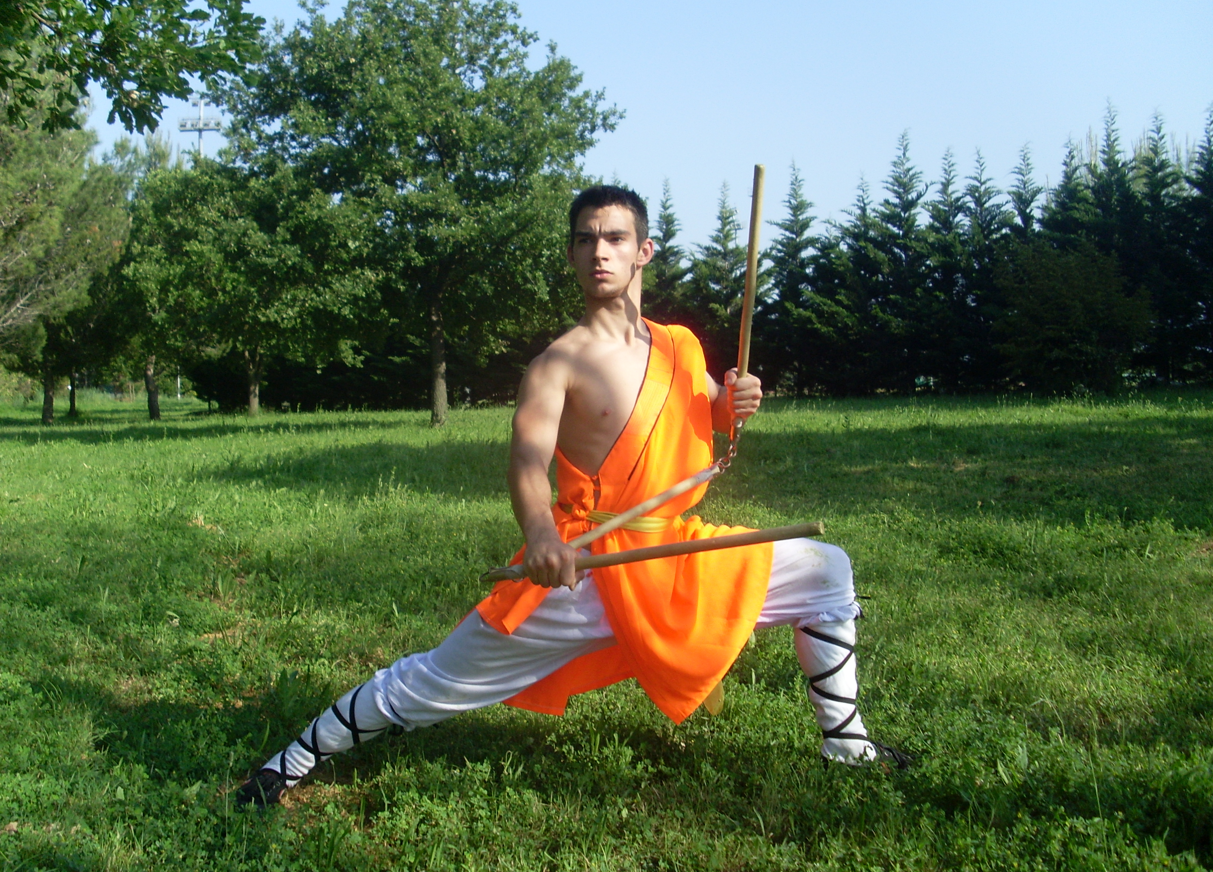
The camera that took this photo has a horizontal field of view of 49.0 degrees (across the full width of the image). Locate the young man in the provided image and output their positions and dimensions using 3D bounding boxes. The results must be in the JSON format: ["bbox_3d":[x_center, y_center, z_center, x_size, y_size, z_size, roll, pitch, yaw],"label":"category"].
[{"bbox_3d":[-0.030,0.113,2.870,1.400,1.308,0.620,-2,3,-23],"label":"young man"}]

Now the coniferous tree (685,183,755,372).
[{"bbox_3d":[2.570,-3.168,29.000,1.550,4.706,1.550,0,3,0],"label":"coniferous tree"}]

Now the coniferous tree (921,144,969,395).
[{"bbox_3d":[7.016,-3.396,27.500,1.300,5.050,1.300,0,3,0],"label":"coniferous tree"}]

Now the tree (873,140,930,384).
[{"bbox_3d":[6.096,-3.562,27.500,1.350,5.421,1.350,0,3,0],"label":"tree"}]

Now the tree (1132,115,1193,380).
[{"bbox_3d":[11.061,-3.687,26.500,1.400,5.432,1.400,0,3,0],"label":"tree"}]

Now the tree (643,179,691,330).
[{"bbox_3d":[1.356,-3.299,30.000,1.400,4.953,1.400,0,3,0],"label":"tree"}]

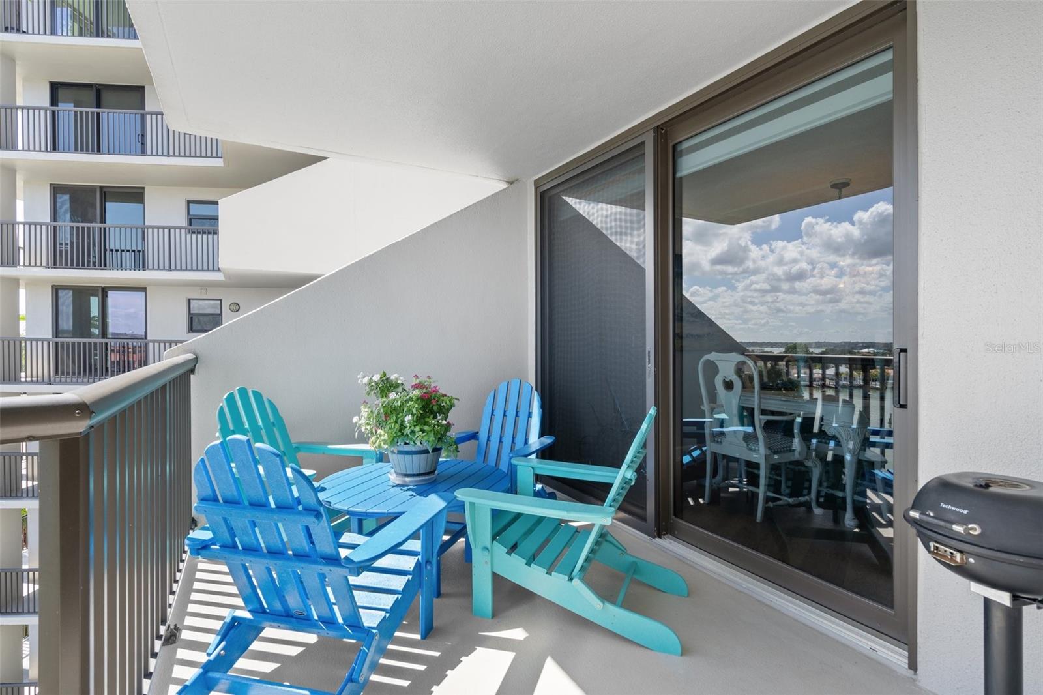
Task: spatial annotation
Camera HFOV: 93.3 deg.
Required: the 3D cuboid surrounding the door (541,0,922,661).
[{"bbox_3d":[0.775,-0.100,2.900,0.130,2.380,2.640,-1,1,-29],"label":"door"}]

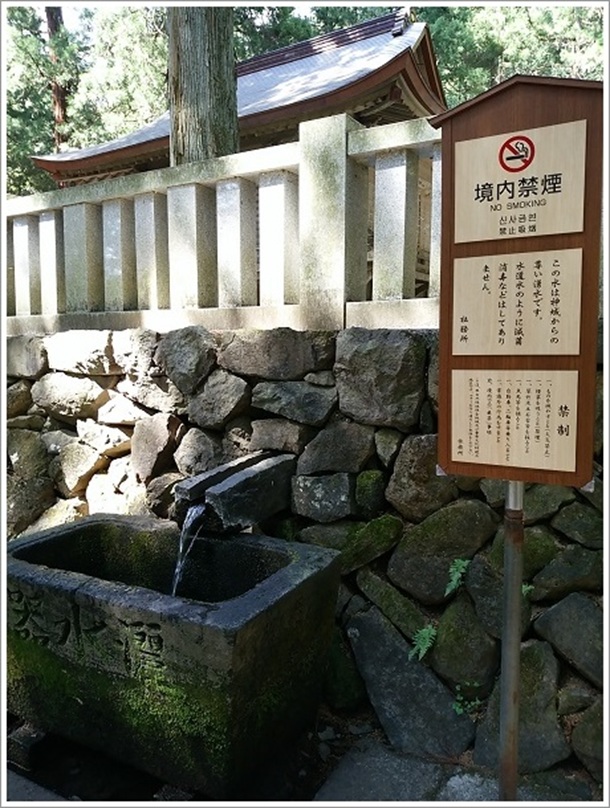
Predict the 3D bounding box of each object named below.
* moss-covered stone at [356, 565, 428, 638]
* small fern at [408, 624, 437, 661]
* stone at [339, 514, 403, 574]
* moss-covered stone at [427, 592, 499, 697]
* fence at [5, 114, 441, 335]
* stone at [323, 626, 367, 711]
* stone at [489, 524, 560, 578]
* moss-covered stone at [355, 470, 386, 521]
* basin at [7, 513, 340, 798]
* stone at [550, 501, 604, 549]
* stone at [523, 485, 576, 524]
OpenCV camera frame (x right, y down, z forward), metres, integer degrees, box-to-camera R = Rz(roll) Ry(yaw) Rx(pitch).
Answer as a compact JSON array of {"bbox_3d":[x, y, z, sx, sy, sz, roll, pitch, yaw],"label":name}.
[{"bbox_3d":[0.344,0.795,2.448,0.269,0.236,0.160,2,5,29],"label":"moss-covered stone"},{"bbox_3d":[0.457,0.927,2.364,0.112,0.143,0.080,3,6,30],"label":"small fern"},{"bbox_3d":[0.276,0.592,2.561,0.289,0.256,0.200,3,6,30],"label":"stone"},{"bbox_3d":[0.616,0.942,2.363,0.271,0.415,0.220,3,6,30],"label":"moss-covered stone"},{"bbox_3d":[-0.570,-0.819,3.151,2.807,0.915,0.200,2,5,29],"label":"fence"},{"bbox_3d":[0.145,1.089,2.522,0.193,0.271,0.200,2,5,29],"label":"stone"},{"bbox_3d":[0.815,0.550,2.268,0.249,0.203,0.200,3,6,30],"label":"stone"},{"bbox_3d":[0.277,0.388,2.576,0.143,0.214,0.150,3,6,30],"label":"moss-covered stone"},{"bbox_3d":[-0.621,0.861,2.411,1.328,0.512,0.793,2,5,26],"label":"basin"},{"bbox_3d":[0.984,0.424,2.162,0.190,0.135,0.160,2,5,29],"label":"stone"},{"bbox_3d":[0.879,0.357,2.231,0.205,0.130,0.160,2,5,29],"label":"stone"}]

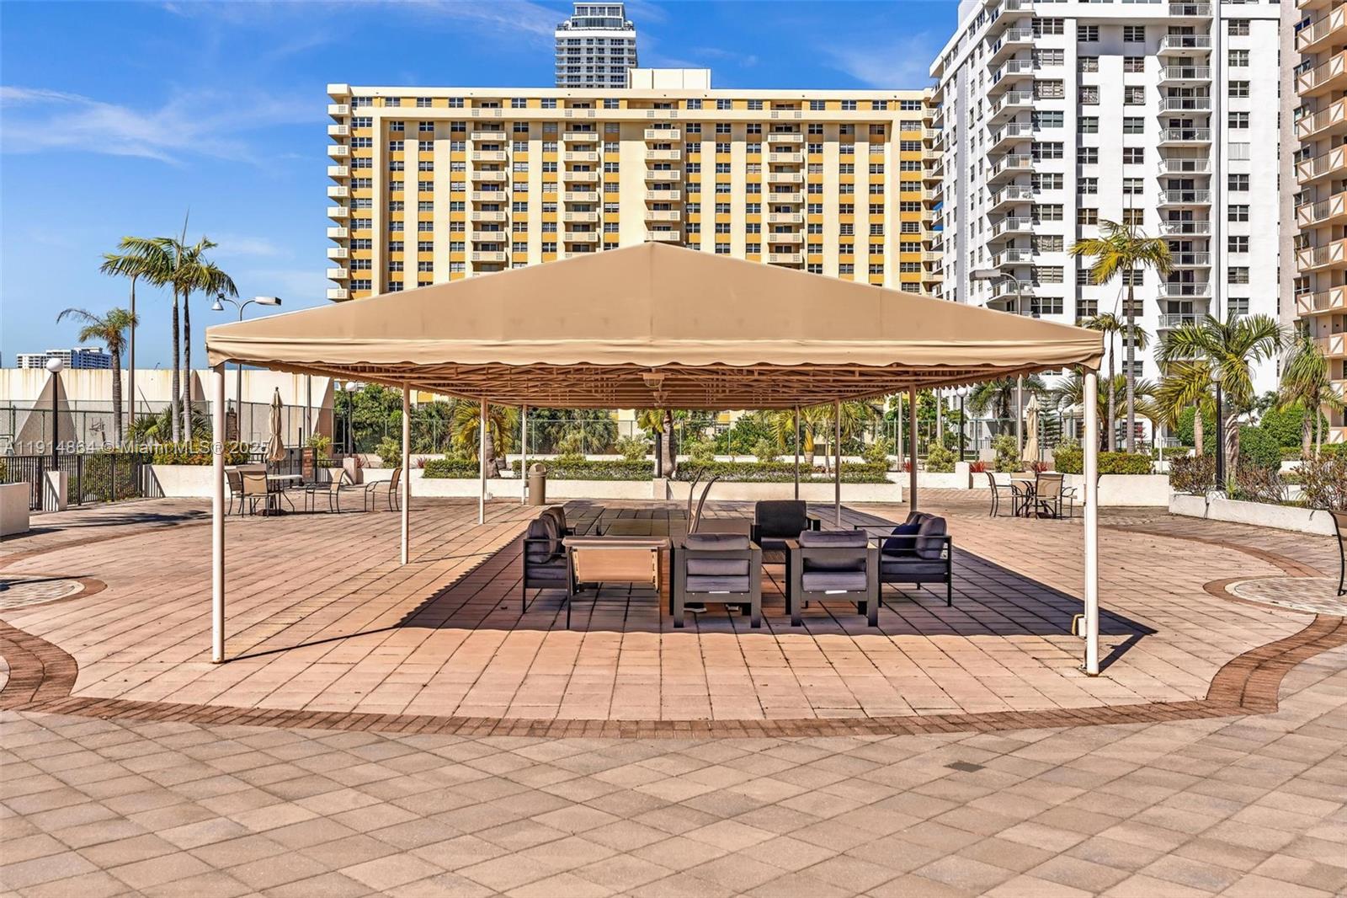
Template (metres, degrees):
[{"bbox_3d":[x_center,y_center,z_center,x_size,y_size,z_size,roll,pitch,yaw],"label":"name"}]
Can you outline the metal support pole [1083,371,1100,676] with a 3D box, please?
[{"bbox_3d":[2.868,0.478,8.190,0.090,2.120,0.090,0,1,0],"label":"metal support pole"}]

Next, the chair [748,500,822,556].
[{"bbox_3d":[1.265,1.035,13.500,0.730,0.820,0.750,0,1,-1],"label":"chair"}]

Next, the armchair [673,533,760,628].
[{"bbox_3d":[0.355,1.102,10.390,0.730,0.780,0.740,0,1,-3],"label":"armchair"}]

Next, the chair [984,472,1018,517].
[{"bbox_3d":[6.315,0.884,22.967,0.645,0.845,0.600,0,1,2],"label":"chair"}]

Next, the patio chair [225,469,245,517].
[{"bbox_3d":[-8.500,0.871,23.767,0.645,0.845,0.600,0,1,0],"label":"patio chair"}]

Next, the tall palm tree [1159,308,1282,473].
[{"bbox_3d":[11.680,-0.984,25.487,2.750,3.800,2.600,0,1,0],"label":"tall palm tree"}]

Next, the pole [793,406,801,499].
[{"bbox_3d":[2.735,0.141,26.406,0.080,2.220,0.080,0,1,0],"label":"pole"}]

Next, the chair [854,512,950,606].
[{"bbox_3d":[2.295,1.069,12.039,0.710,0.830,1.380,0,1,0],"label":"chair"}]

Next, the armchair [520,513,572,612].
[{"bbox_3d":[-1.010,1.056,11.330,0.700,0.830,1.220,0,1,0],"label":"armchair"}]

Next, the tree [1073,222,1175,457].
[{"bbox_3d":[11.800,-2.707,31.460,2.700,6.450,2.600,0,1,0],"label":"tree"}]

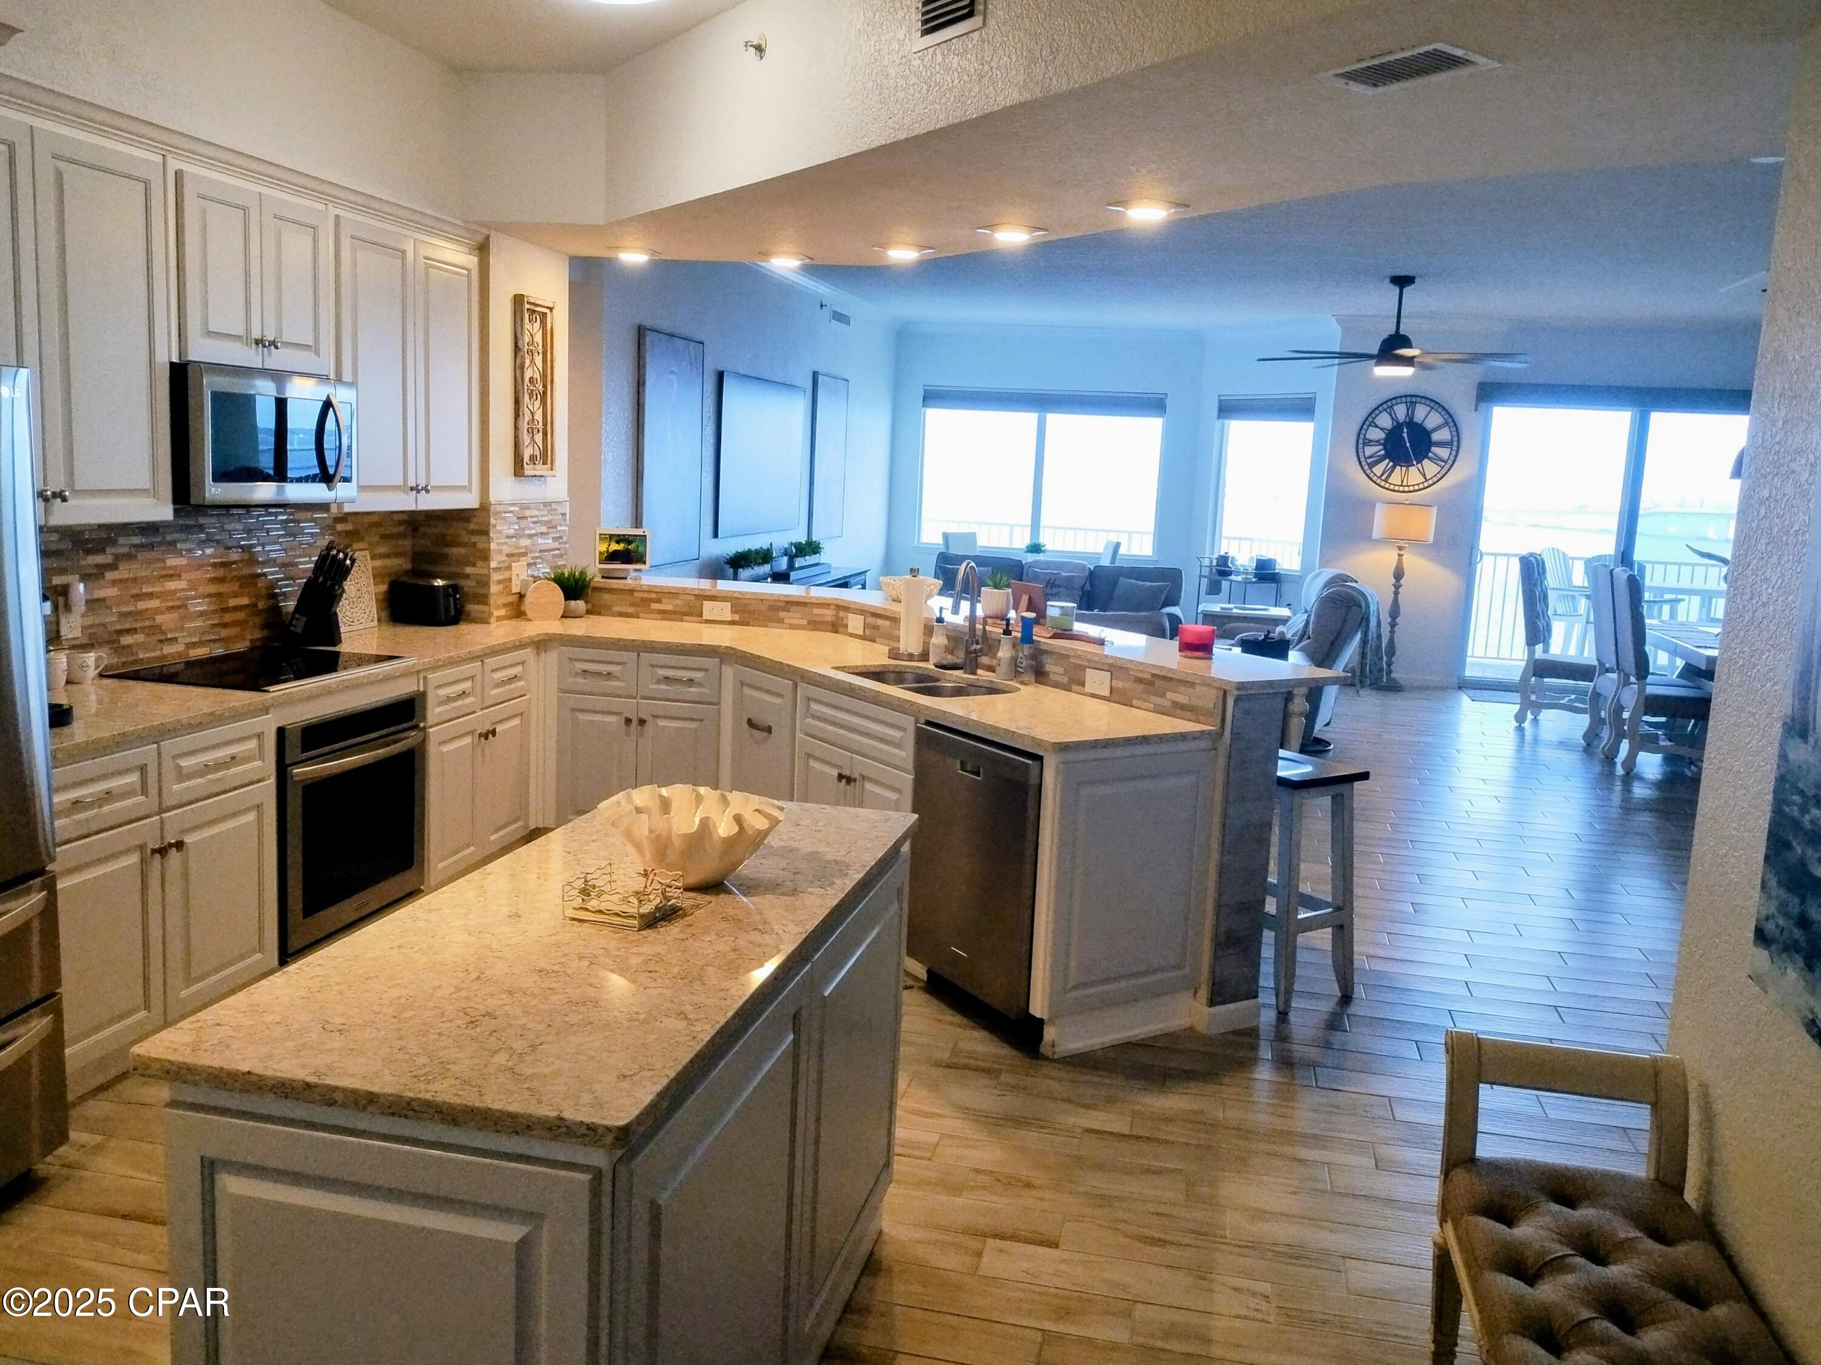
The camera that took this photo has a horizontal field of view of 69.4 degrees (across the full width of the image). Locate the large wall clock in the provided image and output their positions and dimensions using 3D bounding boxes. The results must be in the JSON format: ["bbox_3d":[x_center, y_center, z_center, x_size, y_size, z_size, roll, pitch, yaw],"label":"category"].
[{"bbox_3d":[4.126,-1.987,10.898,0.791,0.791,0.049,4,9,13],"label":"large wall clock"}]

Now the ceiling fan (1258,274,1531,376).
[{"bbox_3d":[3.065,-2.250,8.306,1.579,0.602,1.579,7,10,29],"label":"ceiling fan"}]

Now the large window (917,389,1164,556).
[{"bbox_3d":[1.204,-1.970,12.363,2.279,1.526,0.116,4,9,13],"label":"large window"}]

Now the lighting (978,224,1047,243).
[{"bbox_3d":[0.386,-1.688,4.971,0.260,0.040,0.260,5,9,13],"label":"lighting"}]

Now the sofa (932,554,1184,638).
[{"bbox_3d":[1.152,-0.534,11.009,2.150,0.940,0.960,5,10,17],"label":"sofa"}]

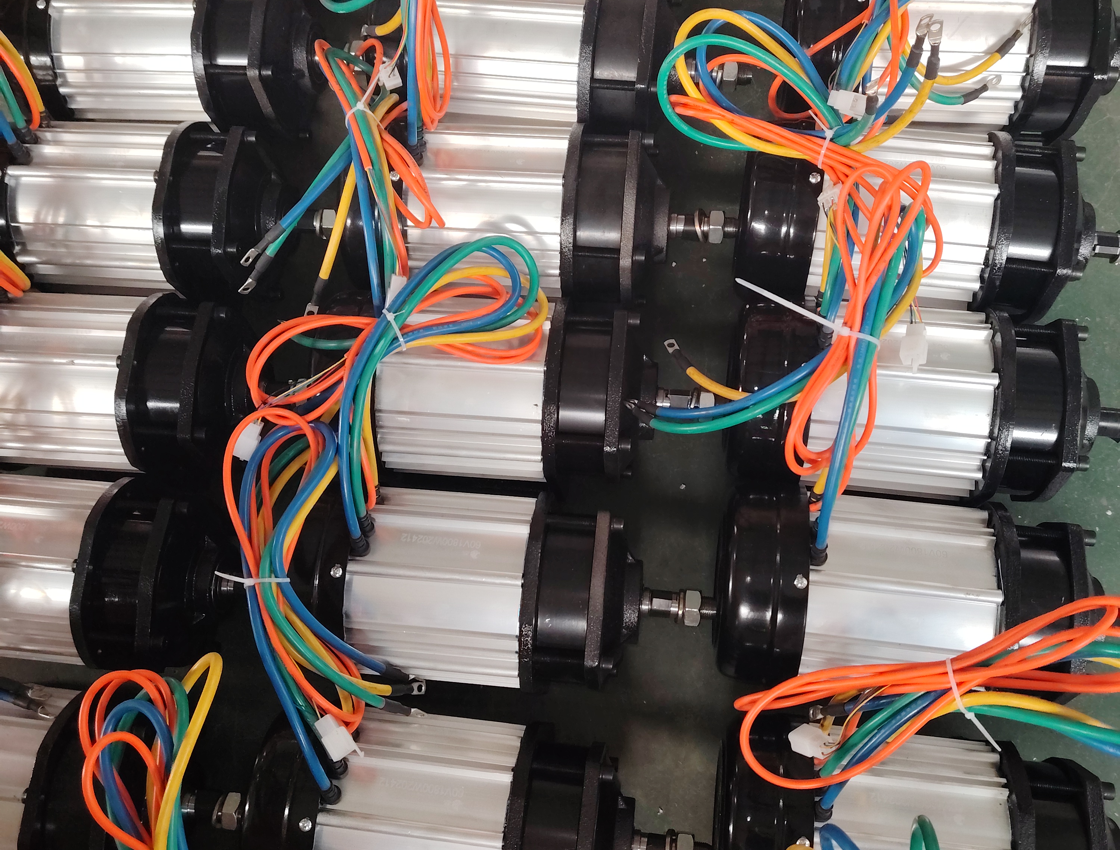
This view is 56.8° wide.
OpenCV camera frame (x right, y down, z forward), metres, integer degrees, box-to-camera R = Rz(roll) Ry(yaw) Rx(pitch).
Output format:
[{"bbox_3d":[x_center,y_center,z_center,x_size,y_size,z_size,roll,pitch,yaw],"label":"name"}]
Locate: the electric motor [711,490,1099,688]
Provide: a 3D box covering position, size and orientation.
[{"bbox_3d":[0.247,0.122,0.704,0.275,0.140,0.142,4,76,6],"label":"electric motor"}]

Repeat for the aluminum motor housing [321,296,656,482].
[{"bbox_3d":[-0.054,-0.030,0.823,0.262,0.150,0.150,4,75,4],"label":"aluminum motor housing"}]

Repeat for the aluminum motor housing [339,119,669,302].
[{"bbox_3d":[-0.040,-0.179,0.861,0.262,0.150,0.150,4,75,4],"label":"aluminum motor housing"}]

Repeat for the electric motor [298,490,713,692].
[{"bbox_3d":[-0.039,0.119,0.732,0.299,0.140,0.142,3,75,6],"label":"electric motor"}]

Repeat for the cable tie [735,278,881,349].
[{"bbox_3d":[0.164,-0.074,0.688,0.104,0.018,0.007,27,79,11],"label":"cable tie"}]

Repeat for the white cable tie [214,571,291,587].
[{"bbox_3d":[-0.212,0.105,0.714,0.053,0.027,0.008,5,76,4],"label":"white cable tie"}]

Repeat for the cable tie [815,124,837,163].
[{"bbox_3d":[0.186,-0.194,0.726,0.009,0.016,0.032,18,77,9],"label":"cable tie"}]

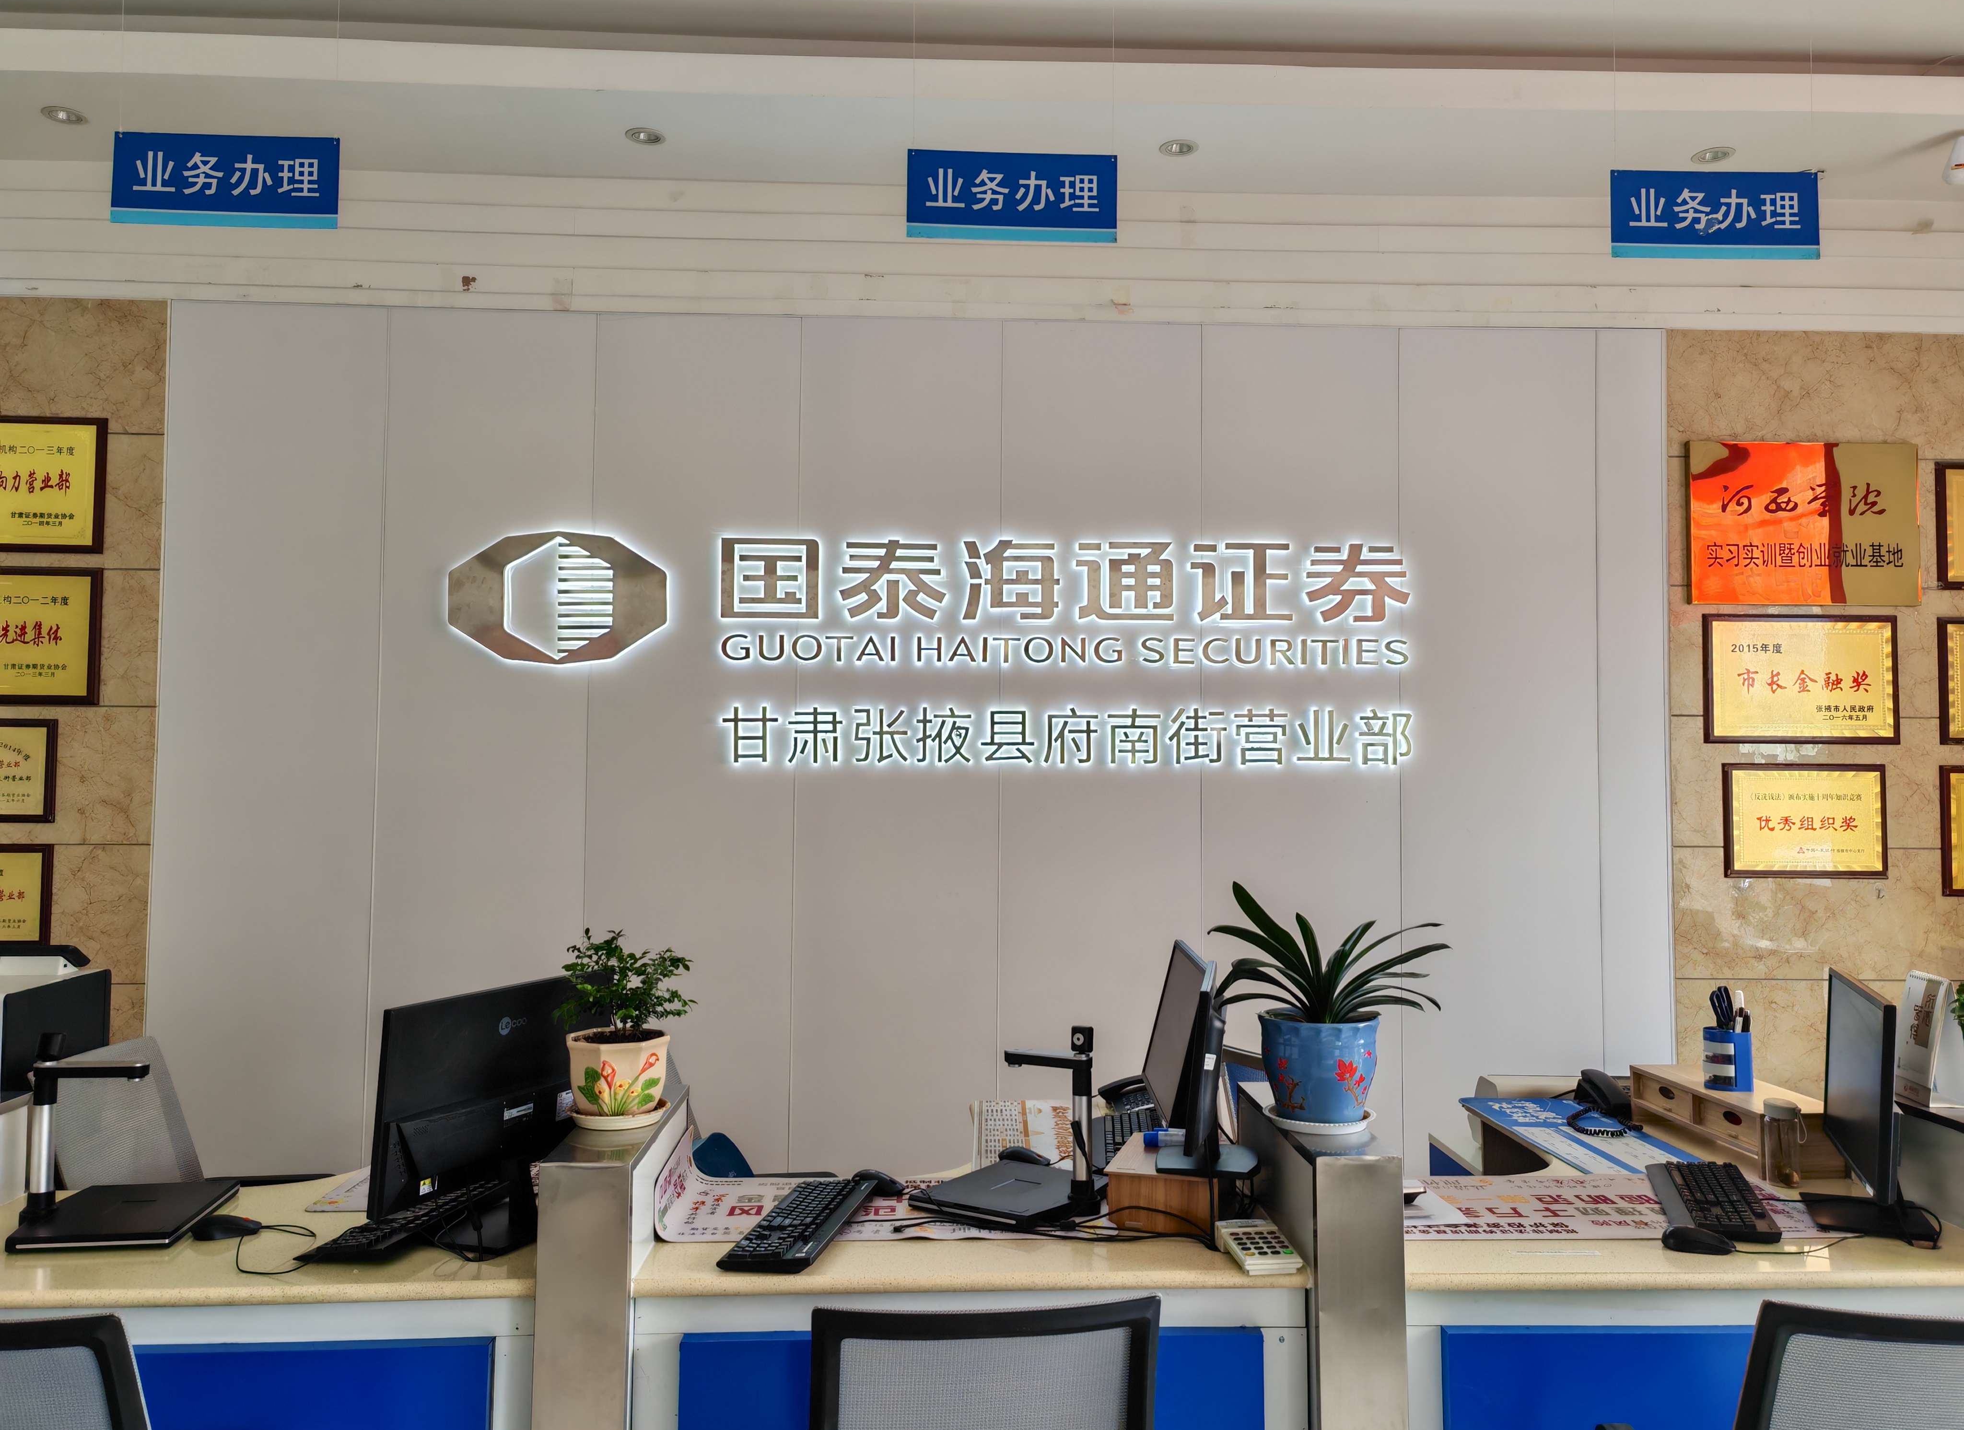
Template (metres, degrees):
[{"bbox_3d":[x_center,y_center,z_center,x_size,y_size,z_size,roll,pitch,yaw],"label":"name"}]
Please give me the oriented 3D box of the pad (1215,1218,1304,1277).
[{"bbox_3d":[0.434,0.832,2.398,0.093,0.042,0.165,1,-3,-6],"label":"pad"}]

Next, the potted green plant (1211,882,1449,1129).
[{"bbox_3d":[0.594,0.500,2.637,0.405,0.400,0.310,0,-3,-2],"label":"potted green plant"}]

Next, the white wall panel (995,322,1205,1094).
[{"bbox_3d":[0.362,0.202,4.631,0.610,2.800,0.030,0,-3,-2],"label":"white wall panel"}]

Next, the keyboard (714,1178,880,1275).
[{"bbox_3d":[-0.293,0.838,2.539,0.145,0.034,0.450,0,-3,8],"label":"keyboard"}]

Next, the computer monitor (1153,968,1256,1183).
[{"bbox_3d":[0.383,0.609,2.638,0.180,0.325,0.430,0,-3,11],"label":"computer monitor"}]

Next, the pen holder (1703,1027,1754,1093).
[{"bbox_3d":[1.540,0.714,3.179,0.085,0.120,0.100,0,-3,3],"label":"pen holder"}]

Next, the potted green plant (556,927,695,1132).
[{"bbox_3d":[-0.609,0.526,2.613,0.242,0.330,0.225,0,-3,-2],"label":"potted green plant"}]

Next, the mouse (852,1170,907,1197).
[{"bbox_3d":[-0.191,0.849,2.796,0.110,0.038,0.062,-1,-3,17],"label":"mouse"}]

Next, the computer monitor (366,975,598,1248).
[{"bbox_3d":[-0.789,0.652,2.544,0.190,0.405,0.555,-1,-3,21],"label":"computer monitor"}]

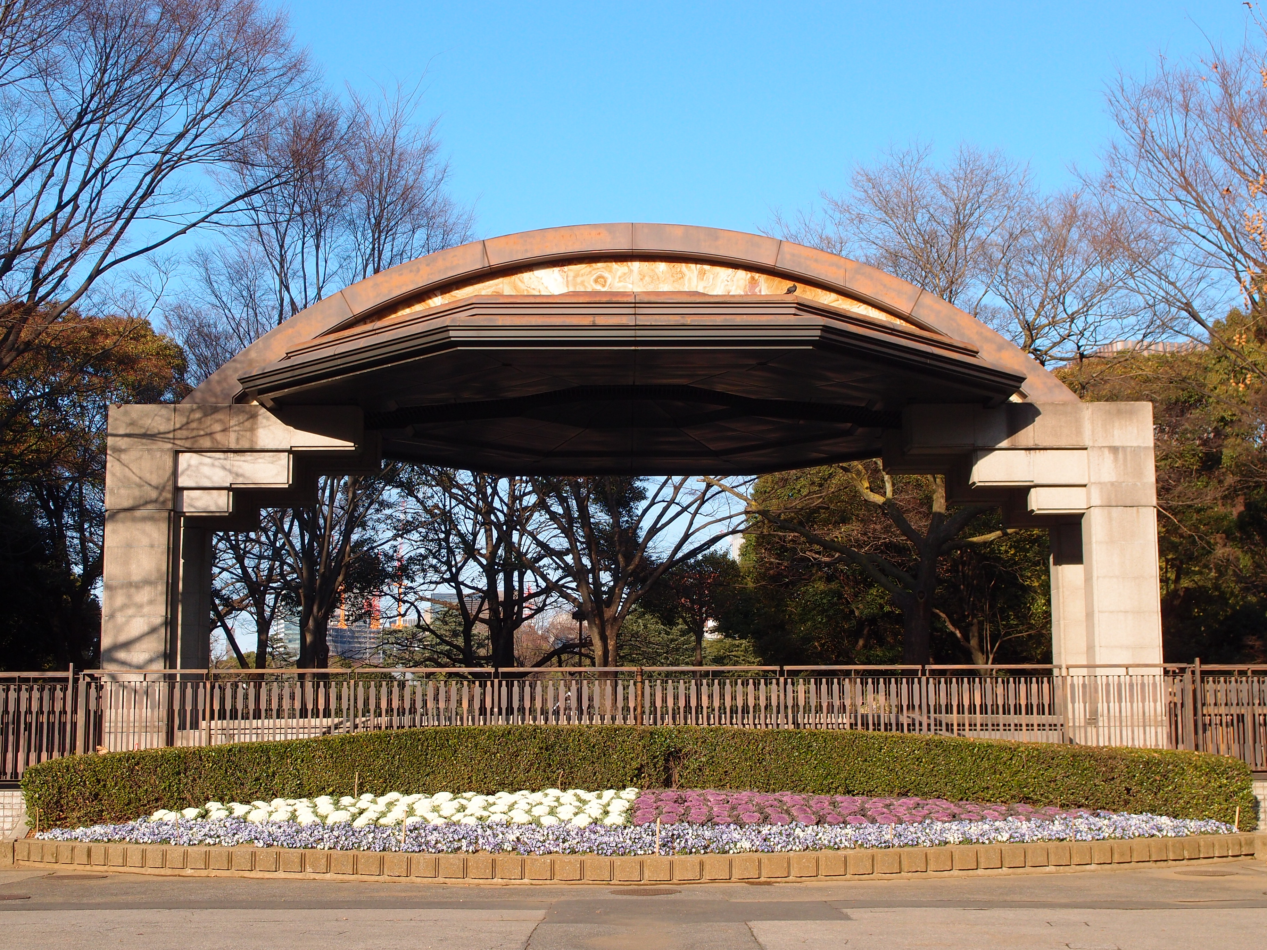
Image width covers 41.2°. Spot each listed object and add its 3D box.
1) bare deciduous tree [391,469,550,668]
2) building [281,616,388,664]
[{"bbox_3d":[-3.624,1.332,38.171,5.000,9.400,5.000,0,-8,0],"label":"bare deciduous tree"},{"bbox_3d":[-200.642,127.818,1117.990,70.000,65.500,50.000,1,-8,-10],"label":"building"}]

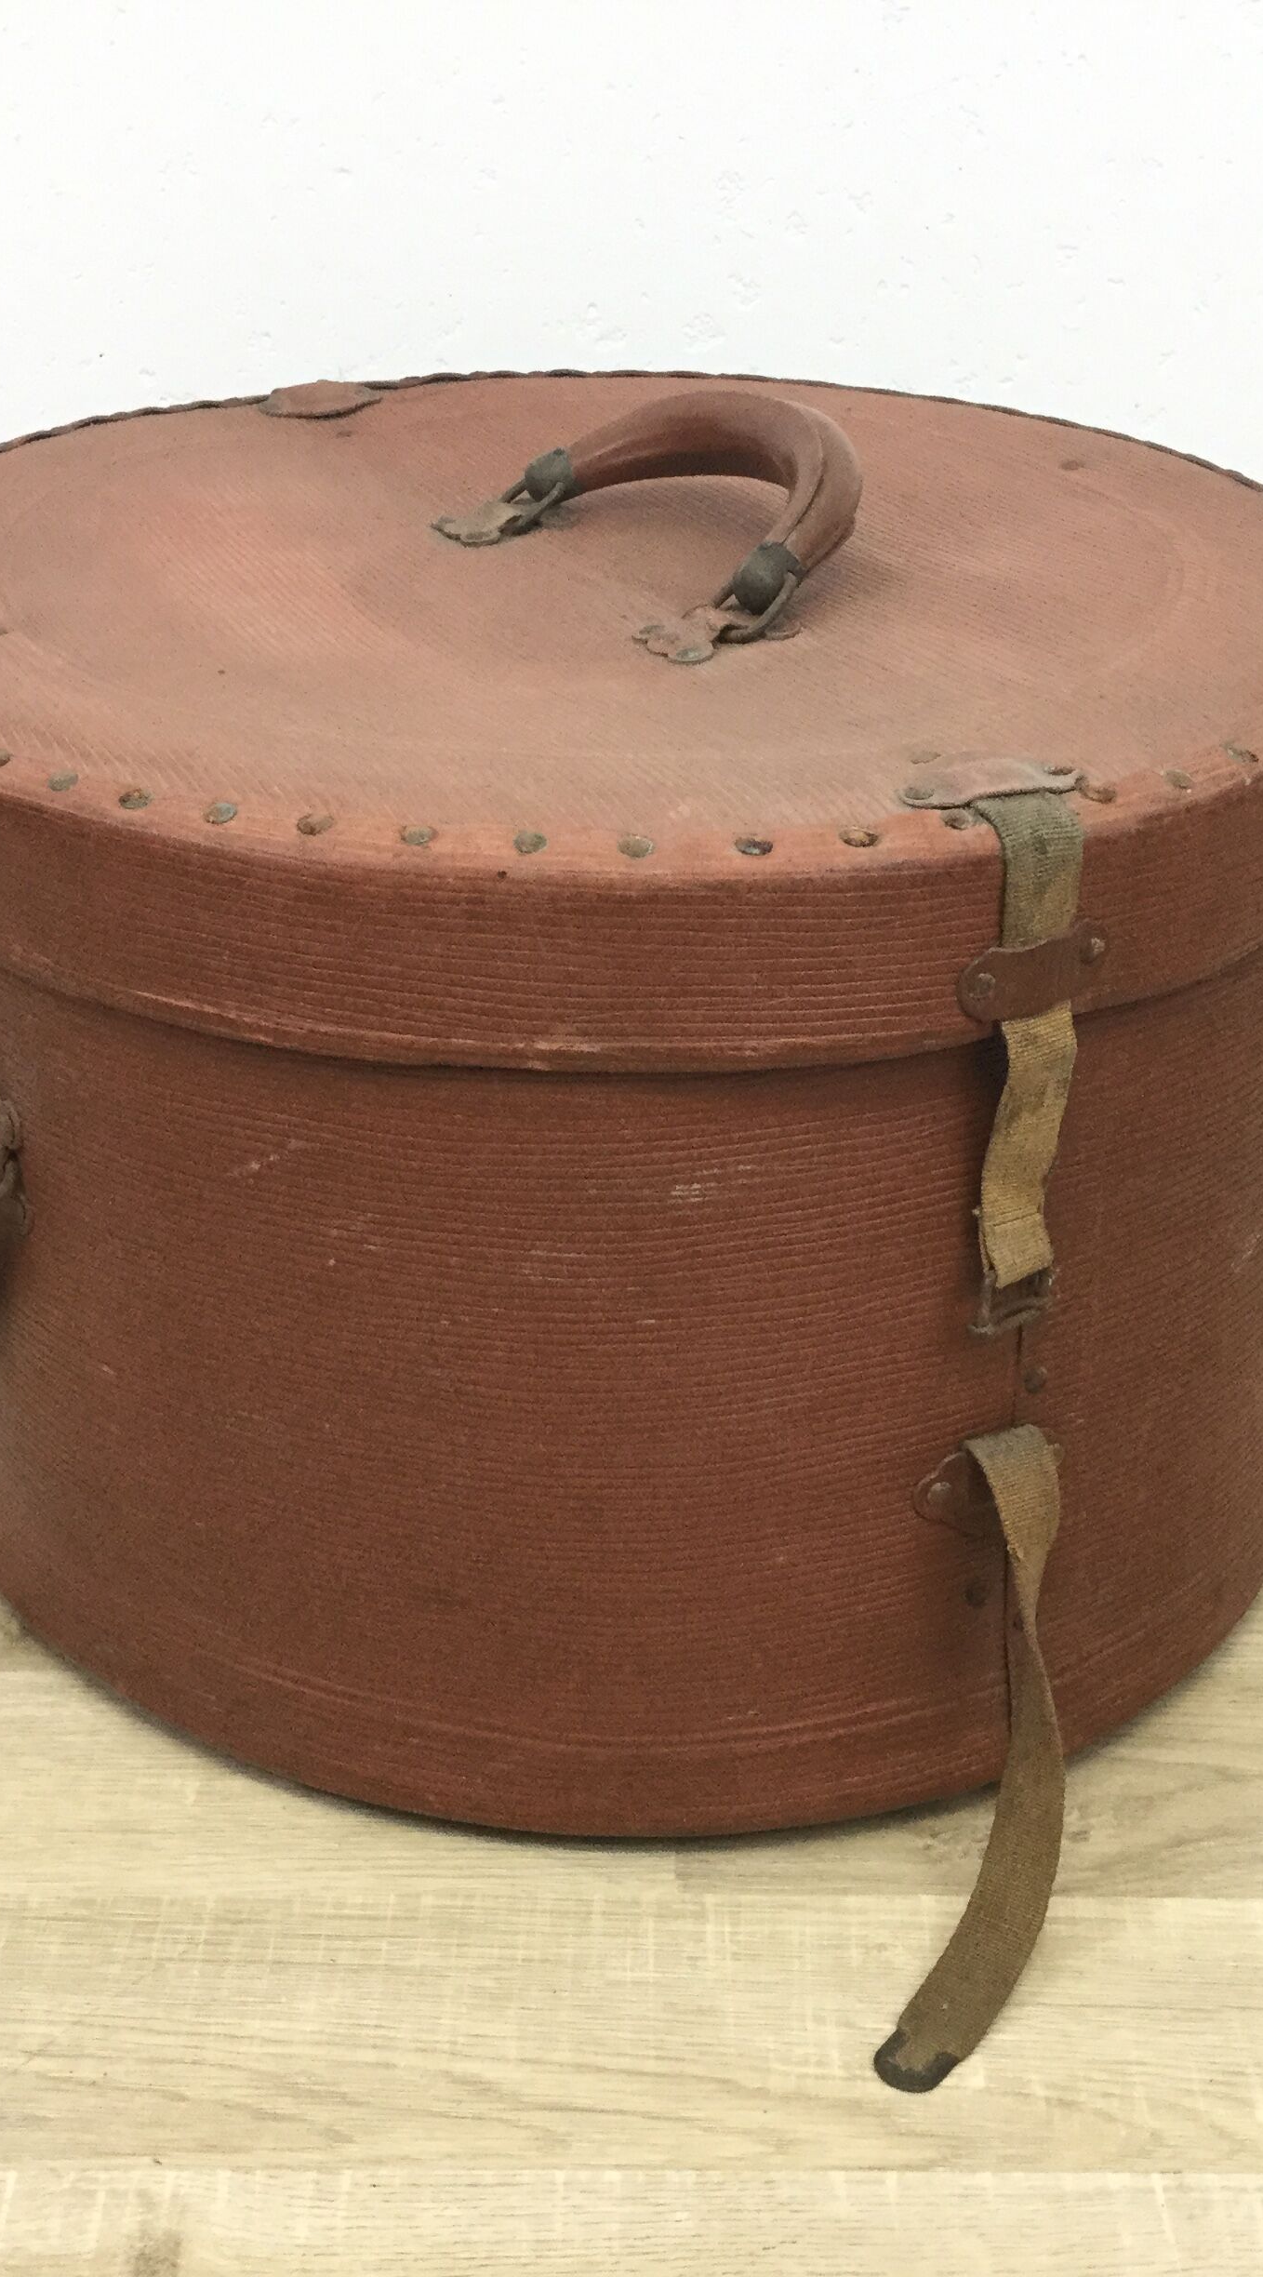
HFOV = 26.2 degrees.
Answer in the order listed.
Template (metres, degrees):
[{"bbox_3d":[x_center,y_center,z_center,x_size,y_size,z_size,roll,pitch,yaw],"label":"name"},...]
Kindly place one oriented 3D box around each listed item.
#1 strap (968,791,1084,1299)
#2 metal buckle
[{"bbox_3d":[0.098,-0.020,0.684,0.025,0.131,0.025,-14,31,-23],"label":"strap"},{"bbox_3d":[0.099,0.039,0.707,0.025,0.017,0.008,-14,31,-23],"label":"metal buckle"}]

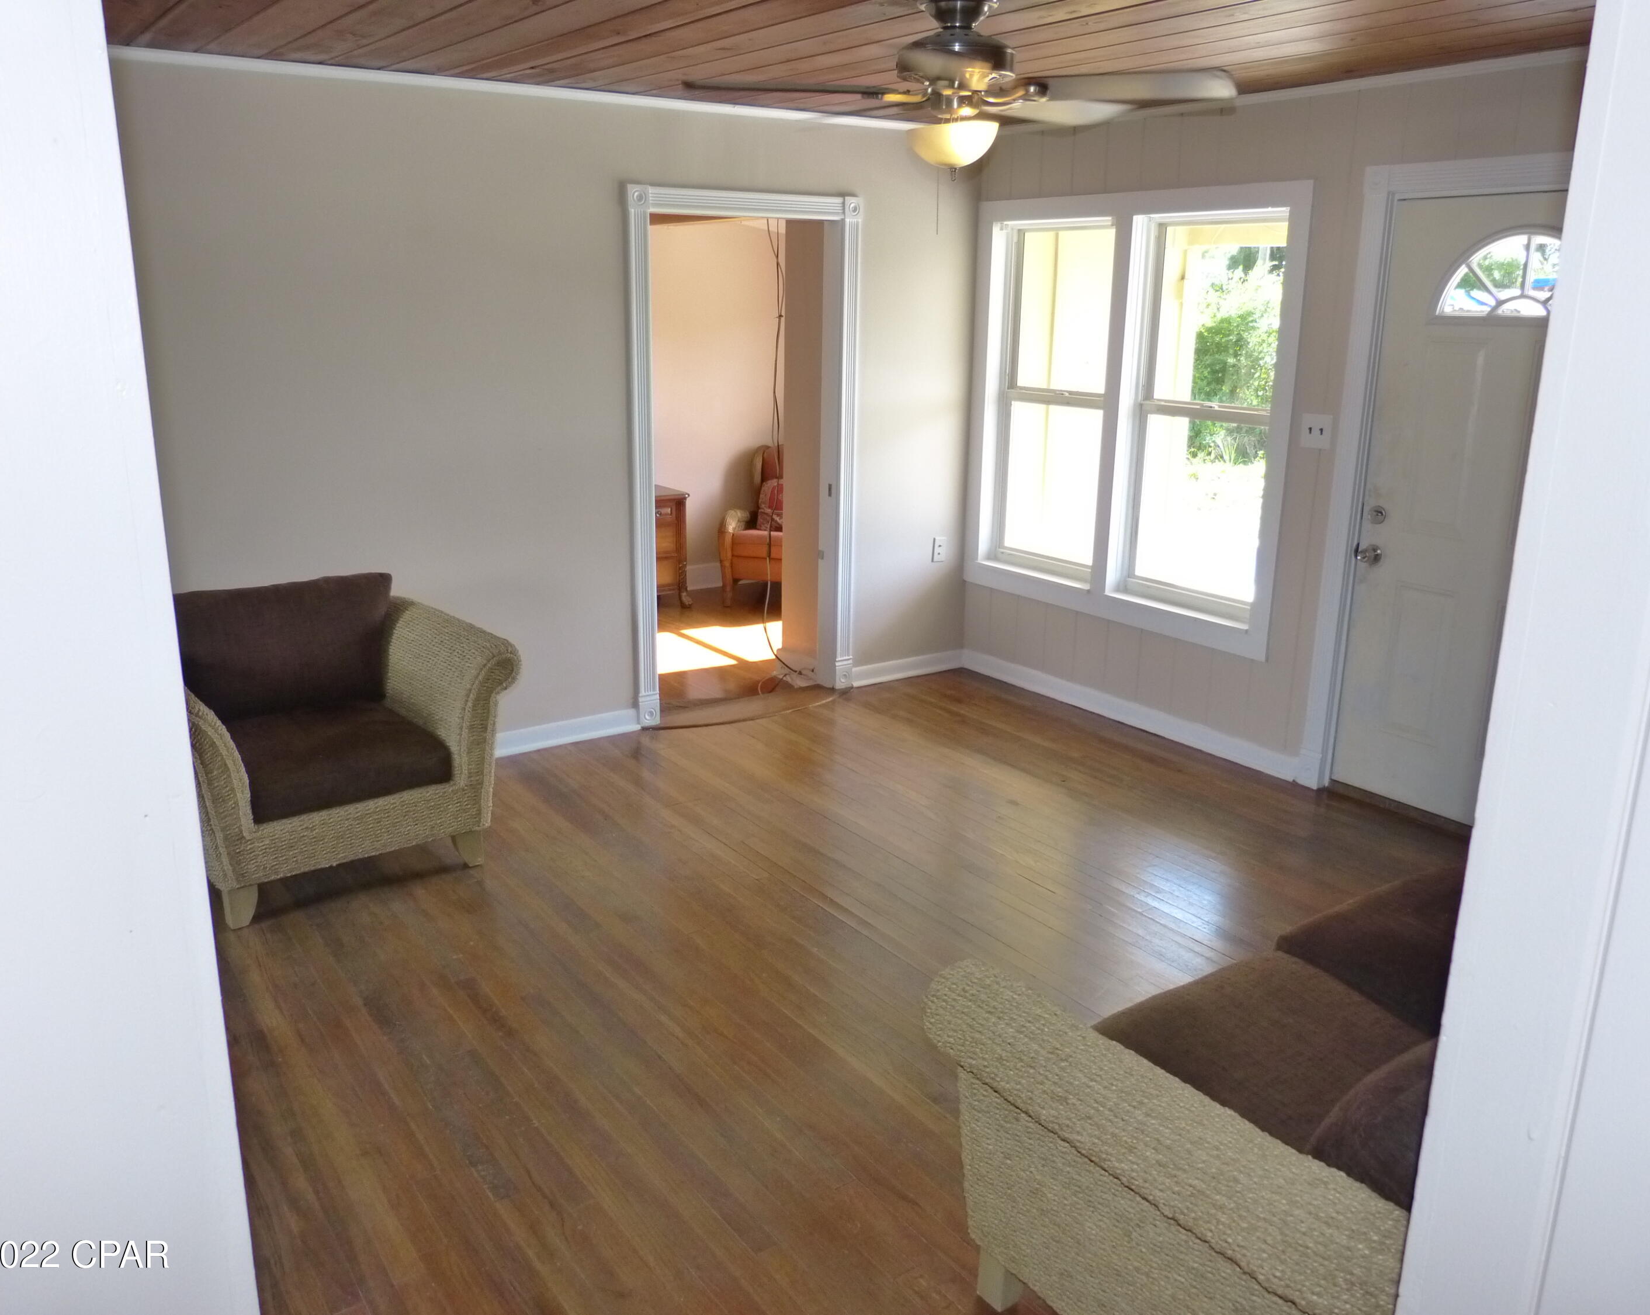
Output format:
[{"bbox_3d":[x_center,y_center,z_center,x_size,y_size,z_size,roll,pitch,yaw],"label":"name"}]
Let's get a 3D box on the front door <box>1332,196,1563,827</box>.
[{"bbox_3d":[2.150,-0.425,4.059,0.045,2.012,0.914,-10,18,-33],"label":"front door"}]

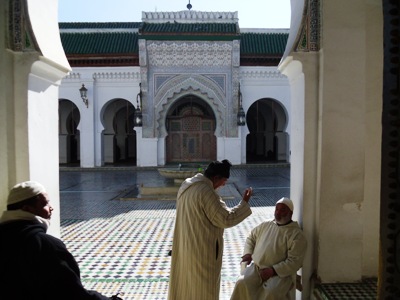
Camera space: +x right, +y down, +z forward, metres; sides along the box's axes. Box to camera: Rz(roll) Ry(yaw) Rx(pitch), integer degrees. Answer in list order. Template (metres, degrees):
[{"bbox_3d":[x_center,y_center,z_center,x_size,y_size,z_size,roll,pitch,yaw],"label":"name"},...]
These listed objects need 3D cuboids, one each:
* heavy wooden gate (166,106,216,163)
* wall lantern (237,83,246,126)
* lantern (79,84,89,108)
[{"bbox_3d":[-0.495,-0.787,20.874,2.940,3.038,0.196,-1,2,-2],"label":"heavy wooden gate"},{"bbox_3d":[2.287,-2.496,19.649,0.470,2.352,0.784,-1,2,-2],"label":"wall lantern"},{"bbox_3d":[-6.311,-2.905,19.453,0.451,1.254,0.735,-1,2,-2],"label":"lantern"}]

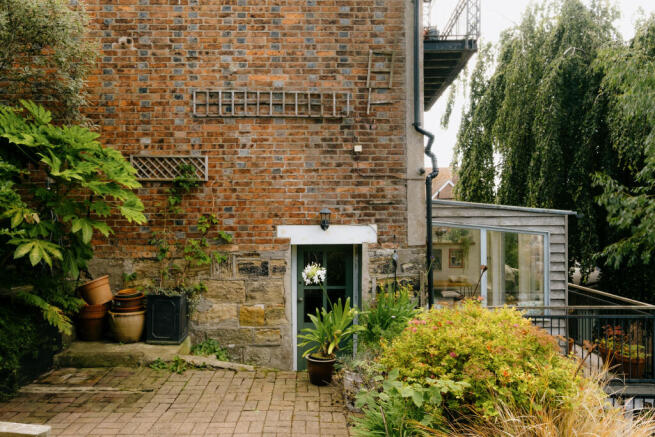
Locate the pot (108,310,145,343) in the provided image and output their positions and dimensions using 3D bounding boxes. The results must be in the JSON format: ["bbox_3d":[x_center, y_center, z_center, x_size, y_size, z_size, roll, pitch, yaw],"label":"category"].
[{"bbox_3d":[-2.195,1.173,4.975,0.398,0.323,0.398,-1,0,-2],"label":"pot"}]

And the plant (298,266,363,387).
[{"bbox_3d":[0.035,1.124,4.905,0.706,1.294,0.637,-1,0,-2],"label":"plant"}]

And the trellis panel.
[{"bbox_3d":[-1.813,-0.567,5.219,0.895,0.298,0.040,-1,0,-2],"label":"trellis panel"}]

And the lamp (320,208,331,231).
[{"bbox_3d":[-0.021,0.014,5.219,0.129,0.259,0.169,-1,0,-2],"label":"lamp"}]

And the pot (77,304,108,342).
[{"bbox_3d":[-2.590,1.165,5.025,0.333,0.343,0.333,-1,0,-2],"label":"pot"}]

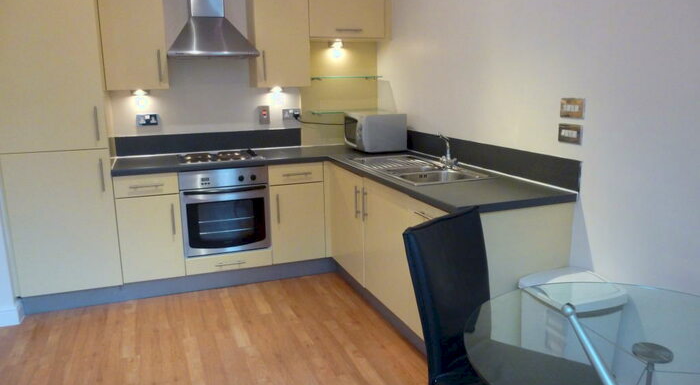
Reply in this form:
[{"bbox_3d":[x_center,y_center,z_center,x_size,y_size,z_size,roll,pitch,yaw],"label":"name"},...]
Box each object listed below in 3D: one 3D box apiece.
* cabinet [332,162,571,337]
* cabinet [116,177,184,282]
[{"bbox_3d":[0.447,0.299,3.107,0.611,0.797,1.700,-5,13,-20],"label":"cabinet"},{"bbox_3d":[-1.411,0.182,3.591,0.390,0.721,0.577,-5,13,-21],"label":"cabinet"}]

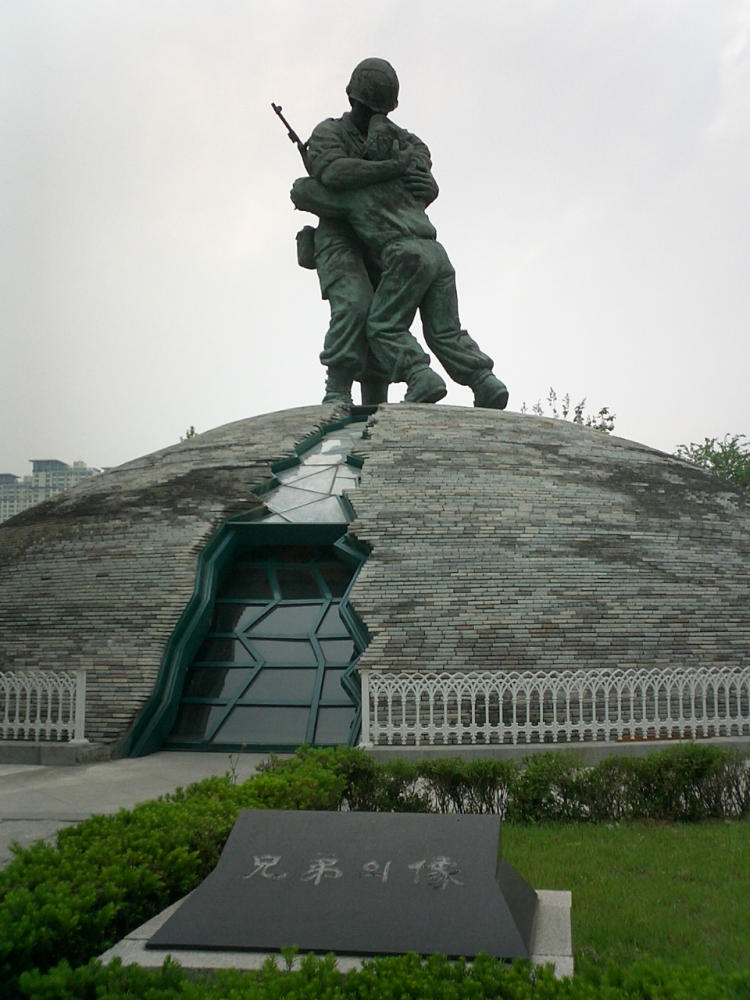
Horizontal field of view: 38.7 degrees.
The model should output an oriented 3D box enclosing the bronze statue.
[{"bbox_3d":[0.404,-4.630,18.792,3.000,6.550,2.800,3,-8,-28],"label":"bronze statue"}]

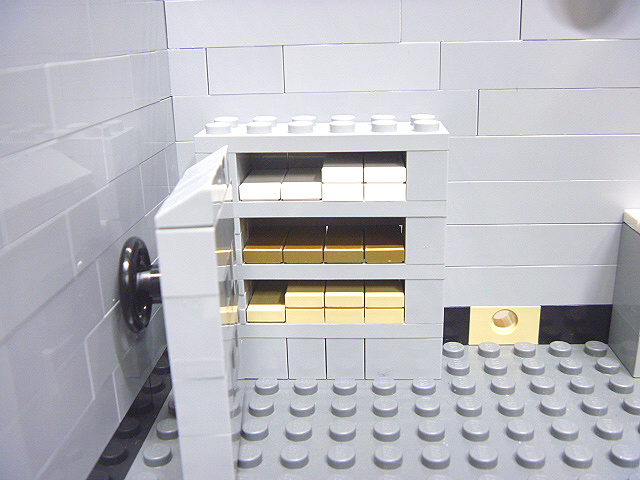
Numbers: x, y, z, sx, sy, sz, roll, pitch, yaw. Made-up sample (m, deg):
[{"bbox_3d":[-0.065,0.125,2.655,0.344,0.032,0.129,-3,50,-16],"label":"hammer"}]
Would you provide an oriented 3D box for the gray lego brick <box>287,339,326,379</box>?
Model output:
[{"bbox_3d":[-0.002,0.022,0.142,0.008,0.010,0.016,0,17,3],"label":"gray lego brick"}]

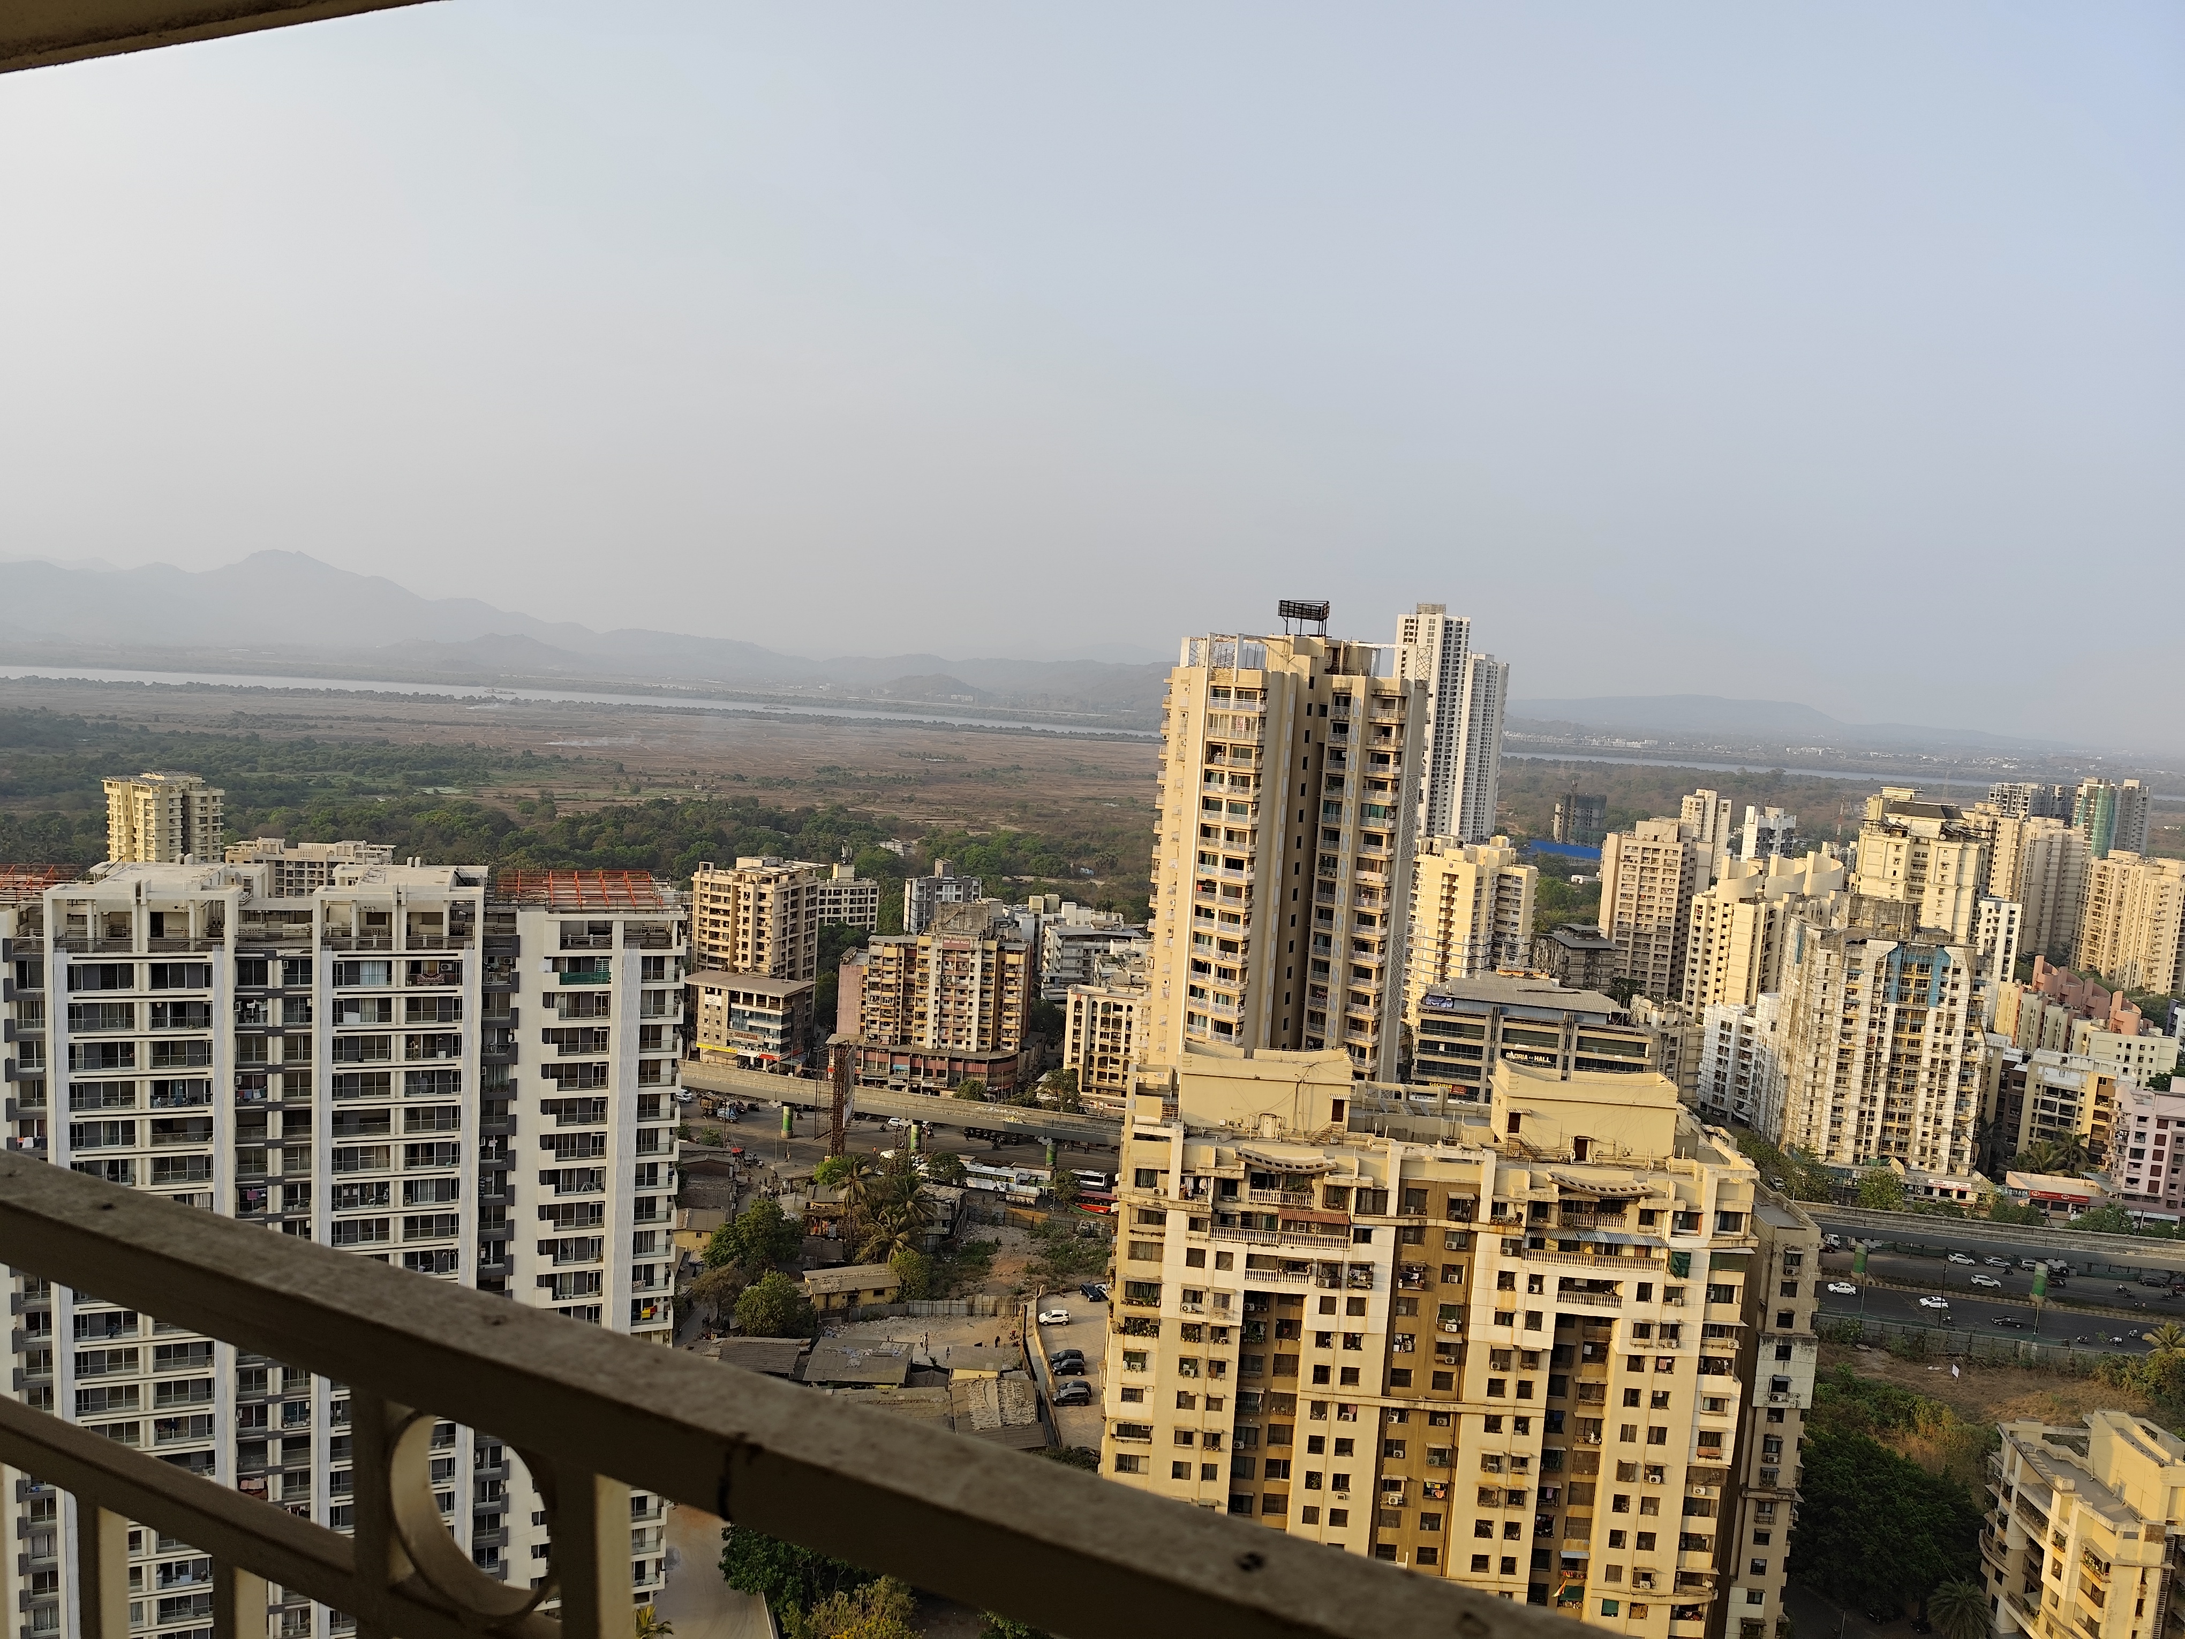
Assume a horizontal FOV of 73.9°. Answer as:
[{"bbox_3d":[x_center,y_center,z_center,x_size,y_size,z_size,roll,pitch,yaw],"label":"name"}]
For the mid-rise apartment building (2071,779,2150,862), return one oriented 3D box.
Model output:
[{"bbox_3d":[504.820,13.760,725.820,27.000,66.000,19.000,0,7,-28],"label":"mid-rise apartment building"}]

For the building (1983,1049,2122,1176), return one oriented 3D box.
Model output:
[{"bbox_3d":[193.200,57.830,293.990,24.500,25.500,17.000,7,7,30],"label":"building"}]

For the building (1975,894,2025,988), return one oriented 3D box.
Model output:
[{"bbox_3d":[253.450,43.230,418.280,15.500,45.000,15.500,4,6,5],"label":"building"}]

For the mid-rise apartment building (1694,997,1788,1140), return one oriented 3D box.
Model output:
[{"bbox_3d":[153.980,54.740,328.240,16.000,29.500,31.000,1,6,-19],"label":"mid-rise apartment building"}]

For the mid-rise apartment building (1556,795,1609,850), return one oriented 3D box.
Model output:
[{"bbox_3d":[277.540,4.540,831.080,26.000,36.500,21.000,4,6,5],"label":"mid-rise apartment building"}]

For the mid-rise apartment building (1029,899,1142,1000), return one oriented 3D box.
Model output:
[{"bbox_3d":[-1.980,36.800,391.340,28.000,25.000,20.000,3,6,-5],"label":"mid-rise apartment building"}]

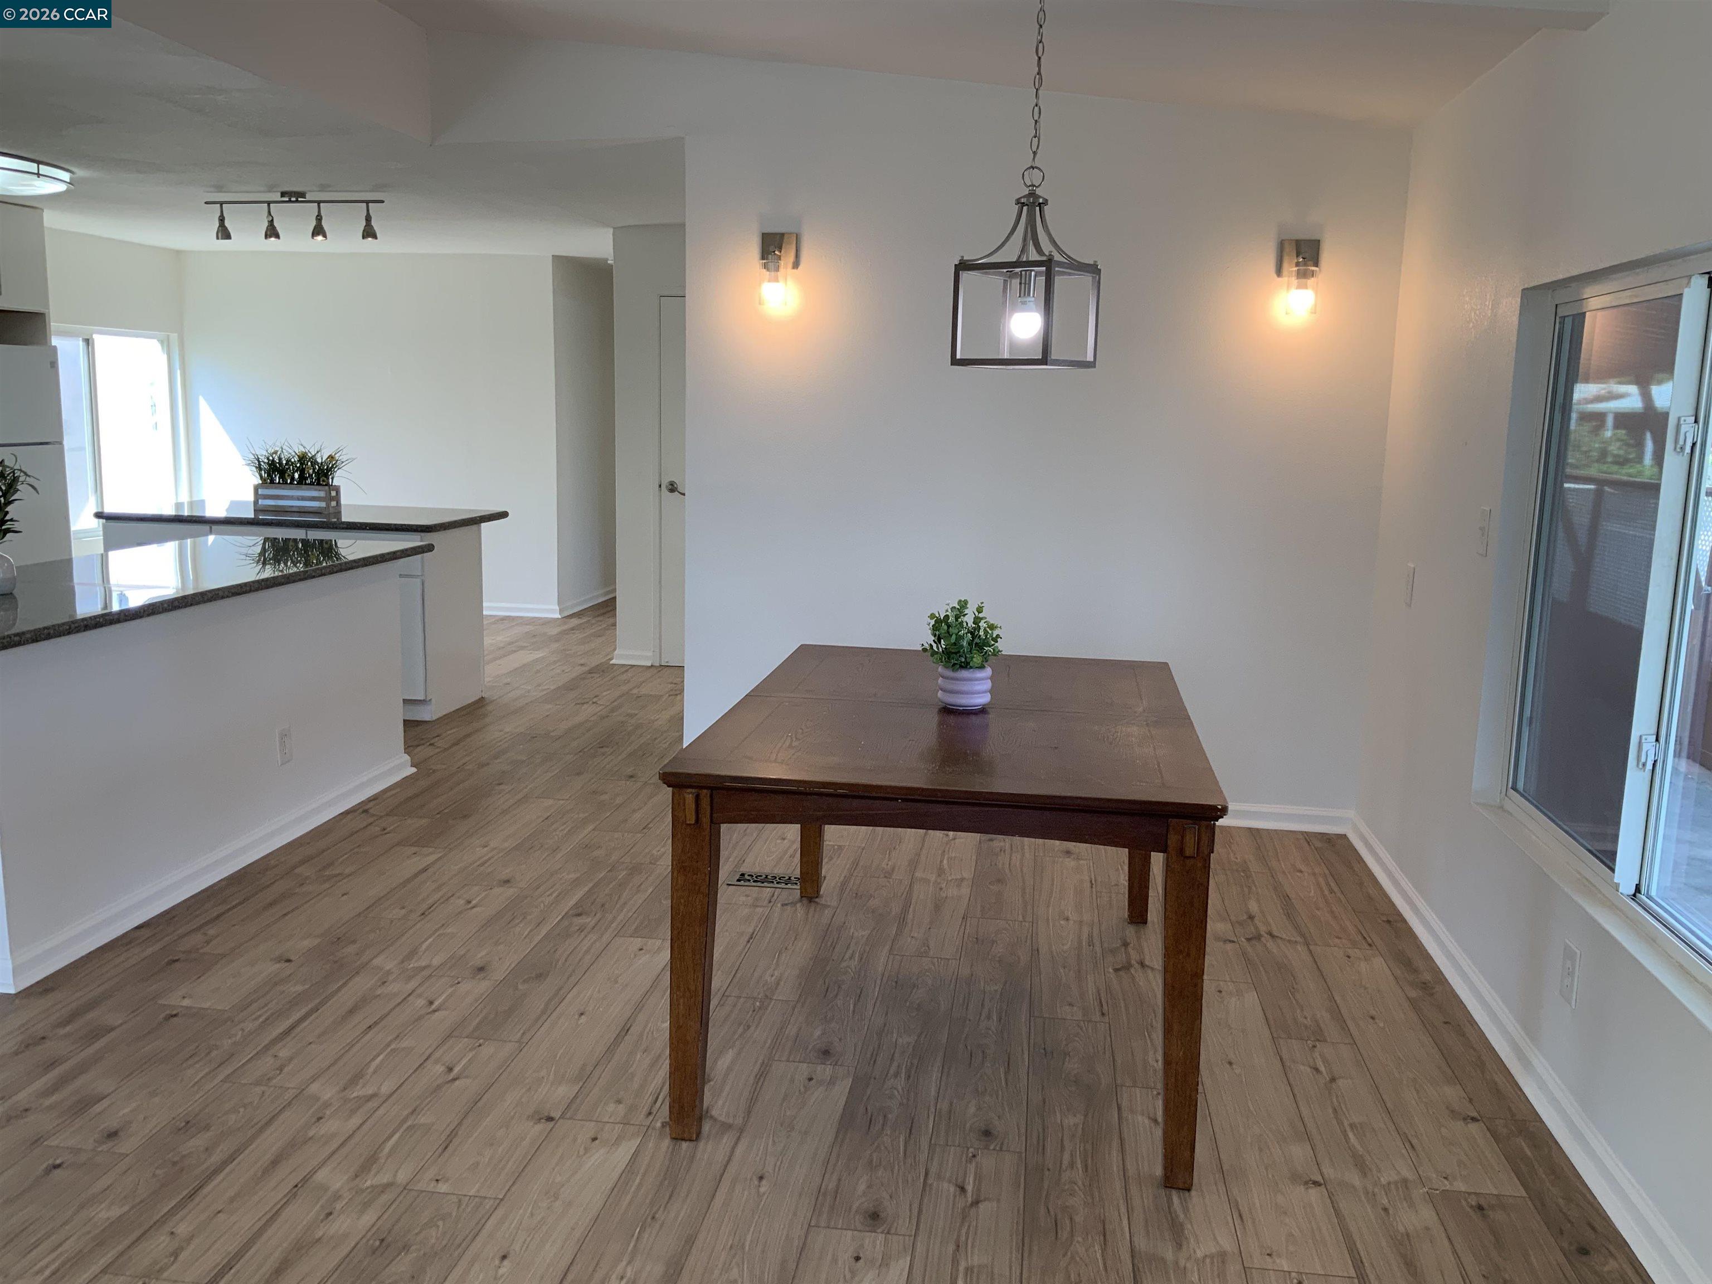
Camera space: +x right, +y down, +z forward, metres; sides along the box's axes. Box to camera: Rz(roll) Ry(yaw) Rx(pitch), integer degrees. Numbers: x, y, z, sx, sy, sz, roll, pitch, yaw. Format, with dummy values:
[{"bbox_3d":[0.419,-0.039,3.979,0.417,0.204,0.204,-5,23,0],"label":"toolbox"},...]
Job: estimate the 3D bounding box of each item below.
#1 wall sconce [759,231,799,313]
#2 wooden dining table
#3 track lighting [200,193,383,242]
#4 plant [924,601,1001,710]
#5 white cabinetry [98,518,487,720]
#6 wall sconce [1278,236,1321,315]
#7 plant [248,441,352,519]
[{"bbox_3d":[-0.278,-1.312,5.050,0.124,0.263,0.160,3,9,8],"label":"wall sconce"},{"bbox_3d":[0.249,0.531,3.520,1.074,0.765,1.566,3,9,8],"label":"wooden dining table"},{"bbox_3d":[-2.659,-2.015,6.798,0.890,0.218,0.100,3,9,8],"label":"track lighting"},{"bbox_3d":[0.257,0.025,3.438,0.182,0.261,0.178,3,9,8],"label":"plant"},{"bbox_3d":[-2.682,-0.149,6.914,1.570,0.880,0.640,3,9,8],"label":"white cabinetry"},{"bbox_3d":[1.494,-1.225,4.816,0.124,0.253,0.160,3,9,8],"label":"wall sconce"},{"bbox_3d":[-2.518,-0.732,6.492,0.480,0.345,0.200,3,9,8],"label":"plant"}]

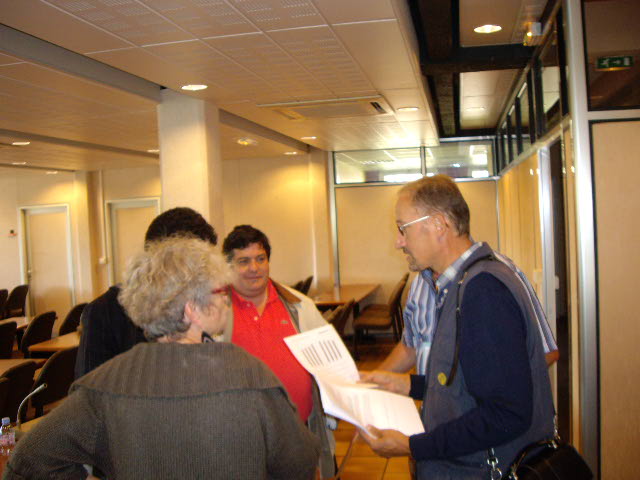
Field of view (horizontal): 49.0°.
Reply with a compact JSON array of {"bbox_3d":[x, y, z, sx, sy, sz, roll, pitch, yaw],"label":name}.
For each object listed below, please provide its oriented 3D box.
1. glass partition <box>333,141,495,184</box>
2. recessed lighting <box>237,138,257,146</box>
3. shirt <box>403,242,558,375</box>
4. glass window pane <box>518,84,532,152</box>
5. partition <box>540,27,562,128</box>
[{"bbox_3d":[1.241,-1.054,9.624,2.180,0.490,0.060,-2,2,11],"label":"glass partition"},{"bbox_3d":[-0.798,-1.058,7.625,0.190,0.055,0.190,-2,2,11],"label":"recessed lighting"},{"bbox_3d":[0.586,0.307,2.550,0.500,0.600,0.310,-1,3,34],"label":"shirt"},{"bbox_3d":[1.639,-0.967,5.649,0.050,0.490,0.750,-2,2,11],"label":"glass window pane"},{"bbox_3d":[1.323,-0.889,4.062,0.050,0.490,0.750,-2,2,11],"label":"partition"}]

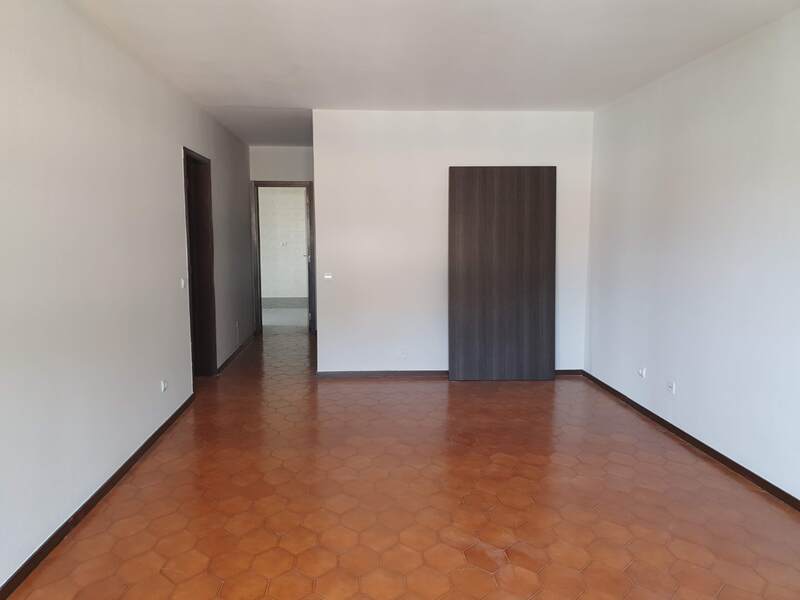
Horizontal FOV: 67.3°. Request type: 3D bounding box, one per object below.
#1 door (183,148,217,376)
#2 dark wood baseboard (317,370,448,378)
[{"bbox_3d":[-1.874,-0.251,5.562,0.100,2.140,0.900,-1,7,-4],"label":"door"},{"bbox_3d":[-0.163,0.739,5.959,1.310,0.055,0.018,0,7,-2],"label":"dark wood baseboard"}]

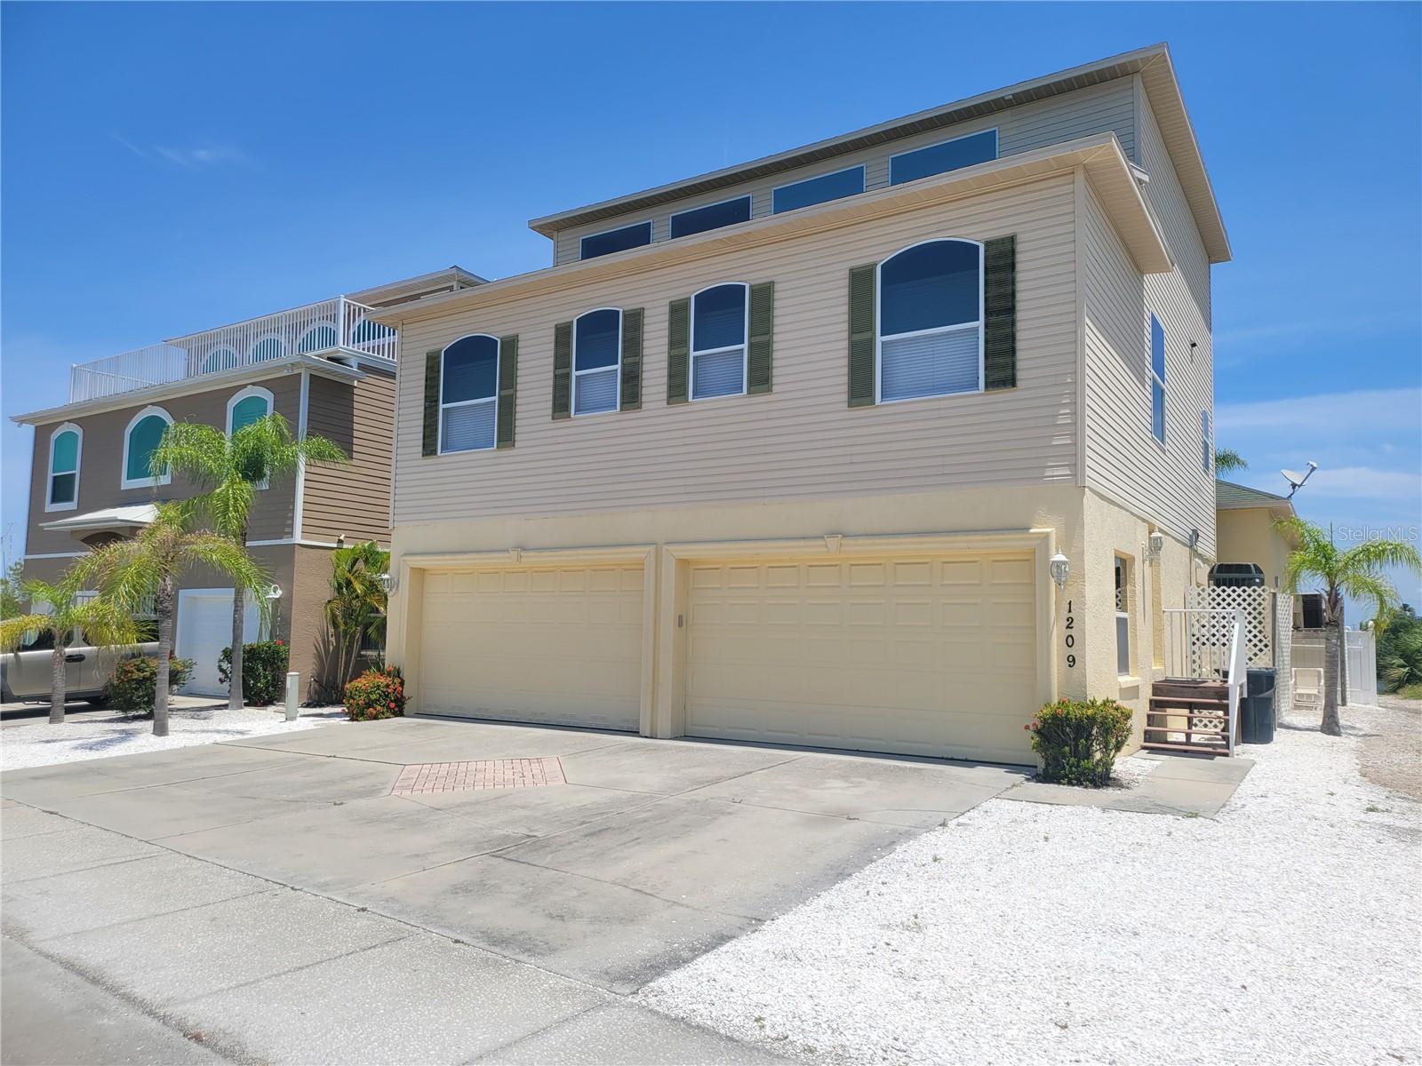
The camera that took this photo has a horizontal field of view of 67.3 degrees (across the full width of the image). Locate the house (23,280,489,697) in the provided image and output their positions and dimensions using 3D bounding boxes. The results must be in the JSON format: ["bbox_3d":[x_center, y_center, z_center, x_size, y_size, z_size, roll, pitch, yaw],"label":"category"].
[{"bbox_3d":[-8.794,-0.873,27.240,11.900,9.200,12.000,-3,-6,34],"label":"house"}]

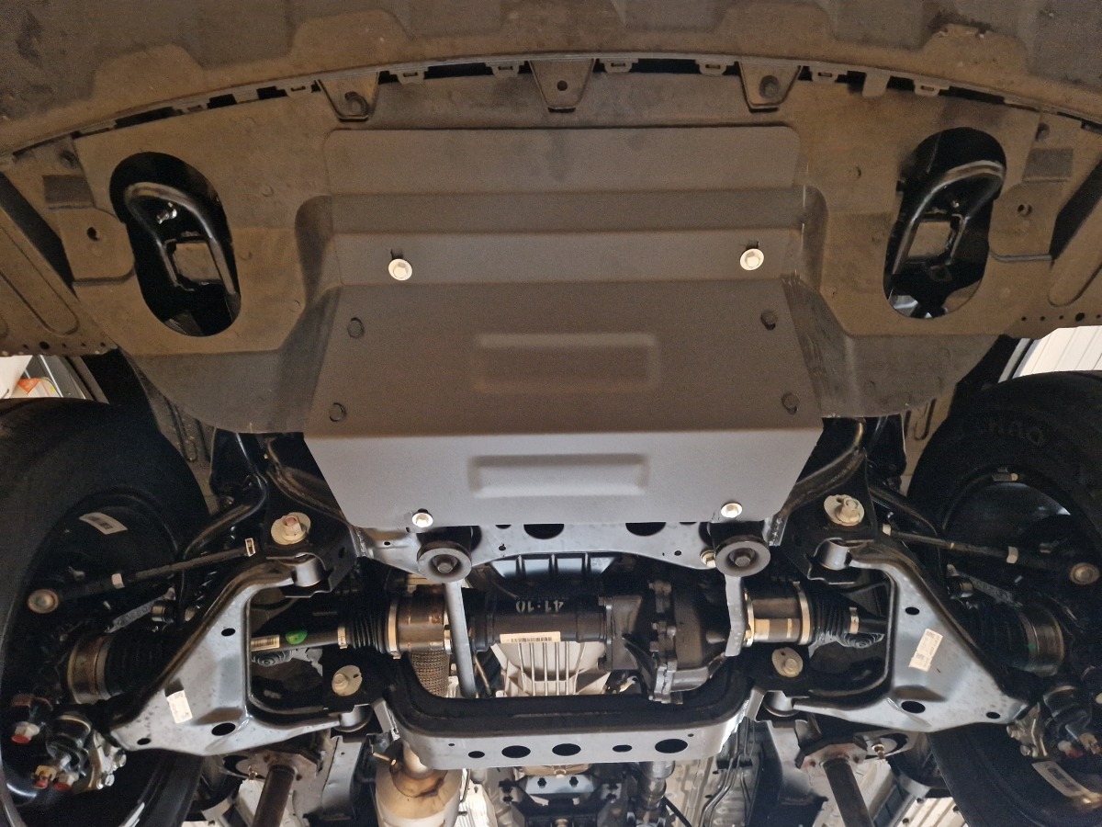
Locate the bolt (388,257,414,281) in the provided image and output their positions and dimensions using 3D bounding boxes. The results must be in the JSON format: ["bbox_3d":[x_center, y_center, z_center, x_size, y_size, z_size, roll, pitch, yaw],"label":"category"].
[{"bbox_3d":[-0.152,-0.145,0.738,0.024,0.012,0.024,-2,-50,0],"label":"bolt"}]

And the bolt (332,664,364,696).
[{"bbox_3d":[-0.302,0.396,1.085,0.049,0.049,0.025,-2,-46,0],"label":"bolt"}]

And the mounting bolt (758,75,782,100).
[{"bbox_3d":[0.197,-0.294,0.660,0.019,0.010,0.019,-2,-50,0],"label":"mounting bolt"}]

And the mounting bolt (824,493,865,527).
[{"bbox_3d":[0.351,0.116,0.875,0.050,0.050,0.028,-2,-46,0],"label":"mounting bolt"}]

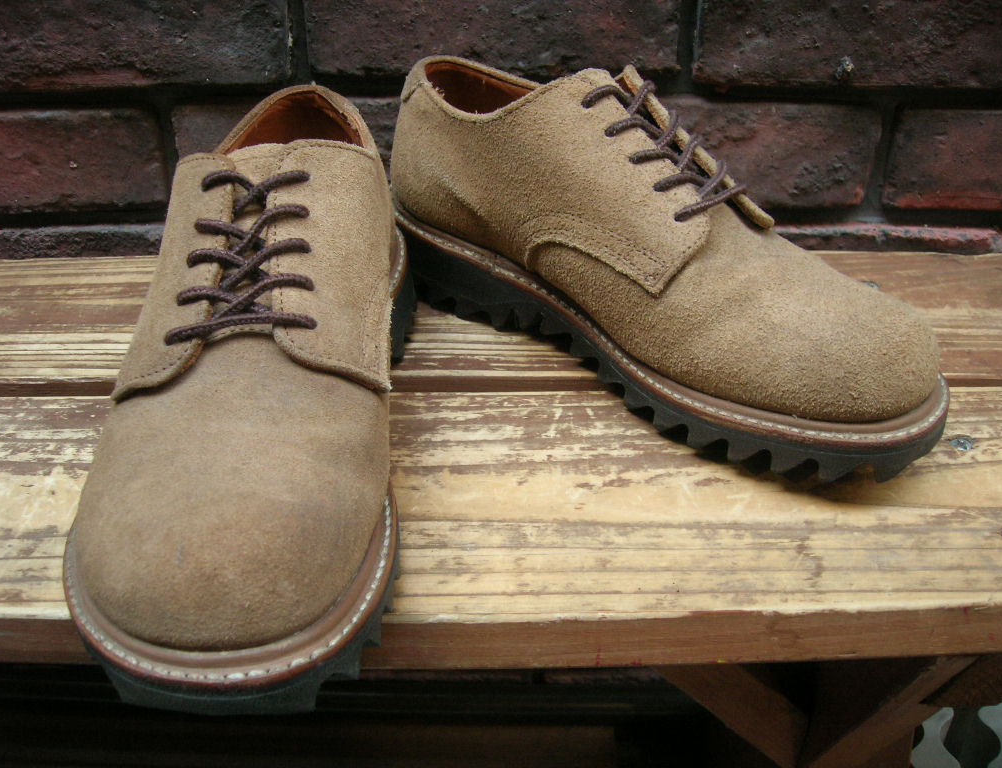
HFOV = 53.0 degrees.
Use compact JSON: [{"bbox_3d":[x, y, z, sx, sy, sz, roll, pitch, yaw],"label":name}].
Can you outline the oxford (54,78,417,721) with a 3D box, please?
[{"bbox_3d":[-0.092,-0.025,0.388,0.118,0.122,0.300,0,35,2],"label":"oxford"}]

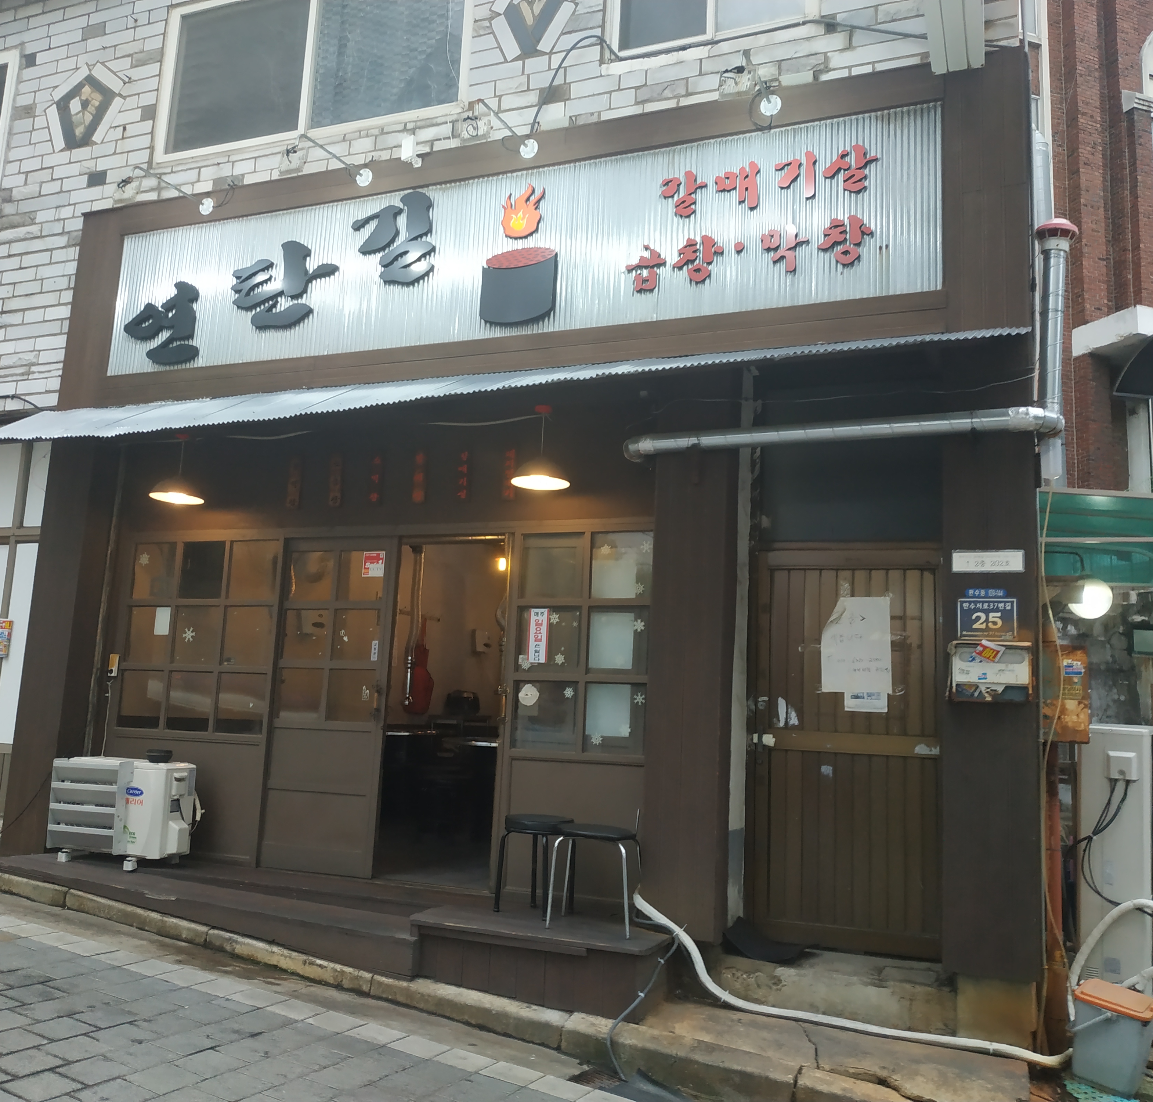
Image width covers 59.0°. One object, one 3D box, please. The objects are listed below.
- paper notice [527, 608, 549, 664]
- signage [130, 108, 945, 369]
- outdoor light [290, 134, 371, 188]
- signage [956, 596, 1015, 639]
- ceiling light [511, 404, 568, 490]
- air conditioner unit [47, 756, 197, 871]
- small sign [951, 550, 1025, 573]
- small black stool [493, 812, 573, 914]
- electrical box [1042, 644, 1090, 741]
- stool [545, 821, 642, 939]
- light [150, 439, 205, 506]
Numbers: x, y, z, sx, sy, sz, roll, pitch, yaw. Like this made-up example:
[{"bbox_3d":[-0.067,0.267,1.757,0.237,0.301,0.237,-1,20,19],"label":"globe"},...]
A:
[{"bbox_3d":[-0.212,0.476,5.702,0.112,0.303,0.010,-1,-9,21],"label":"paper notice"},{"bbox_3d":[-0.670,-1.709,5.980,5.310,0.990,0.100,-1,-9,21],"label":"signage"},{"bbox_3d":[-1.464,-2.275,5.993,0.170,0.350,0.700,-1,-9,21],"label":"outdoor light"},{"bbox_3d":[1.871,0.313,4.640,0.245,0.181,0.015,-1,-9,21],"label":"signage"},{"bbox_3d":[-0.180,-0.566,5.380,0.312,0.430,0.312,3,-9,0],"label":"ceiling light"},{"bbox_3d":[-2.736,1.570,6.133,0.780,0.600,0.370,-1,-10,21],"label":"air conditioner unit"},{"bbox_3d":[1.904,0.048,4.709,0.313,0.102,0.020,-1,-10,21],"label":"small sign"},{"bbox_3d":[-0.193,1.585,5.142,0.340,0.460,0.340,-1,-10,21],"label":"small black stool"},{"bbox_3d":[2.243,0.663,4.717,0.225,0.435,0.200,-1,-10,21],"label":"electrical box"},{"bbox_3d":[0.087,1.511,4.726,0.390,0.450,0.370,-1,-9,21],"label":"stool"},{"bbox_3d":[-2.439,-0.505,6.262,0.312,0.370,0.312,-1,-10,21],"label":"light"}]

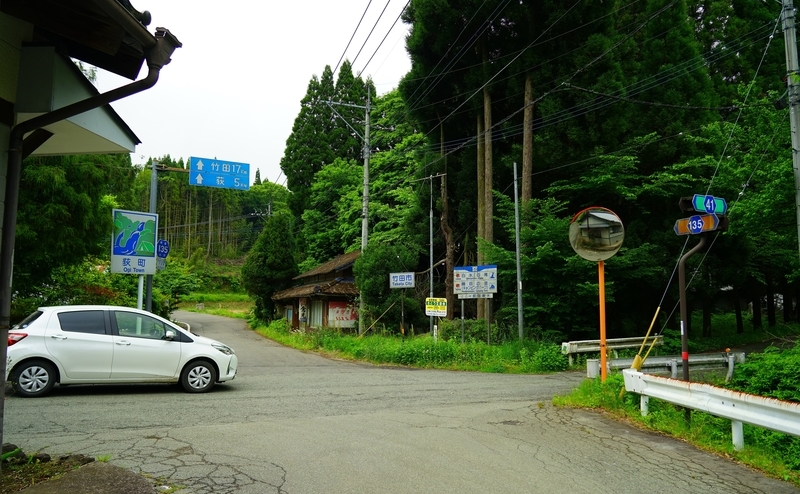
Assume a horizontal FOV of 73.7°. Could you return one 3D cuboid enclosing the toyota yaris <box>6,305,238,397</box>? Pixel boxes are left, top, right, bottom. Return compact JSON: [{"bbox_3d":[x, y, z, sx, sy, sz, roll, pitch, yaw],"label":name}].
[{"bbox_3d":[-5.008,1.851,9.870,3.945,1.500,1.695,6,-7,-27],"label":"toyota yaris"}]

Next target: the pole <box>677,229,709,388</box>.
[{"bbox_3d":[4.632,1.177,8.303,0.460,3.270,0.090,0,-5,0],"label":"pole"}]

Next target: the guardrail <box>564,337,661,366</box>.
[{"bbox_3d":[7.014,3.362,17.416,4.850,0.750,0.230,3,-6,-31],"label":"guardrail"}]

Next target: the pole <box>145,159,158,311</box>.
[{"bbox_3d":[-7.393,0.213,15.840,0.160,5.730,0.160,0,-5,0],"label":"pole"}]

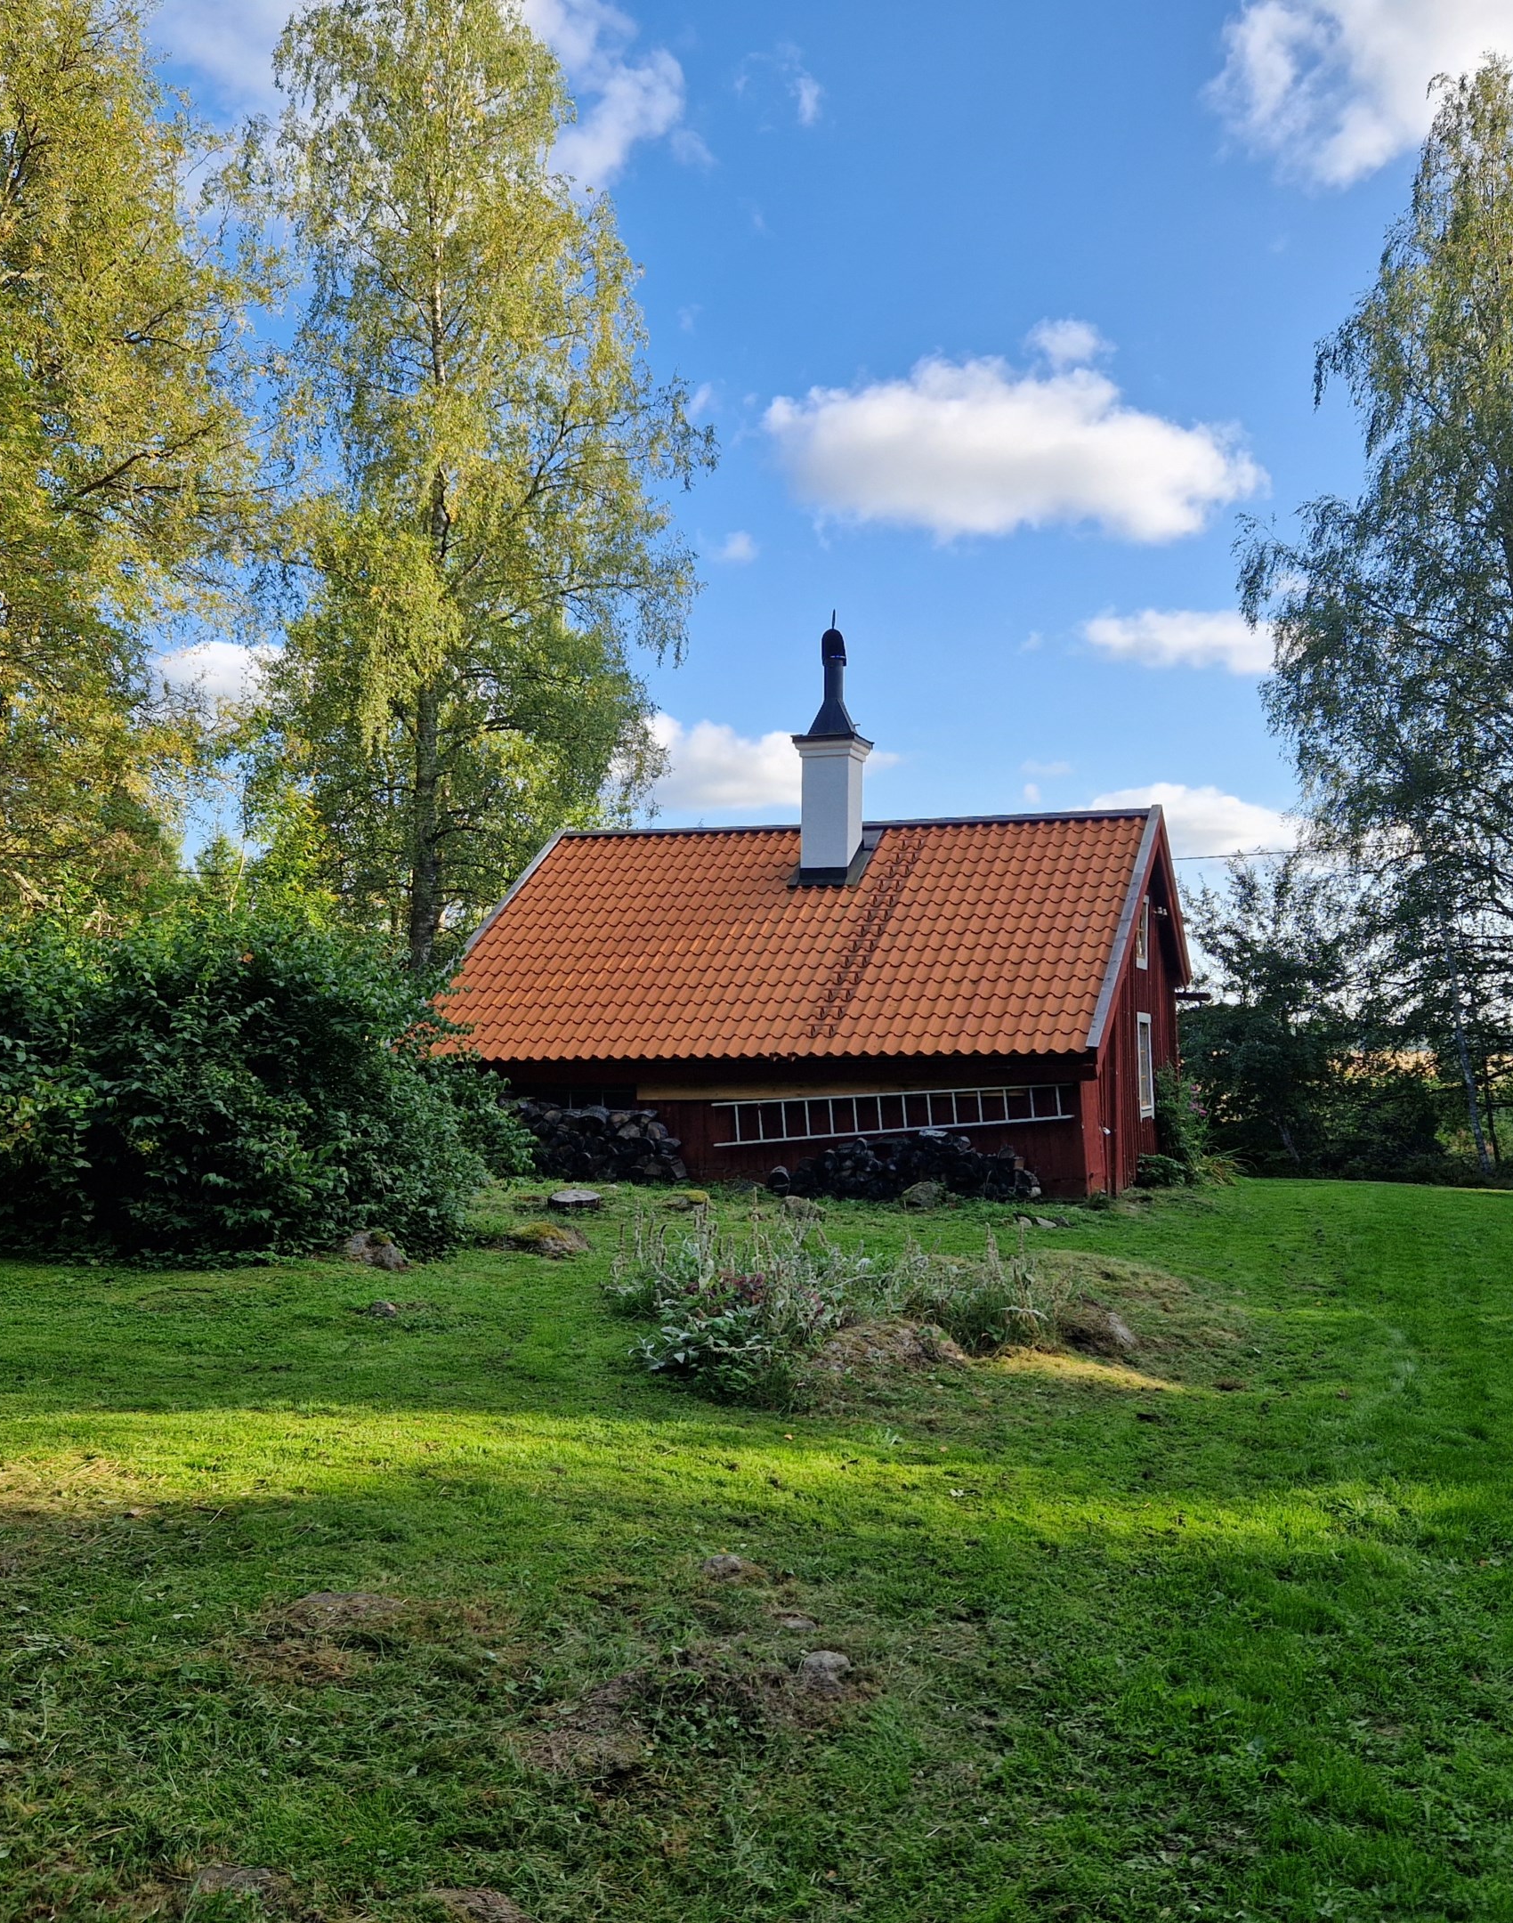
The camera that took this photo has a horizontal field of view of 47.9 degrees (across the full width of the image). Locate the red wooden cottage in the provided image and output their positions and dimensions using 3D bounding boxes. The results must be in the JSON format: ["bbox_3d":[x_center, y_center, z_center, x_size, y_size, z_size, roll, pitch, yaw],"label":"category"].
[{"bbox_3d":[0.938,-0.896,22.857,8.600,7.200,7.700,-1,-3,21],"label":"red wooden cottage"}]

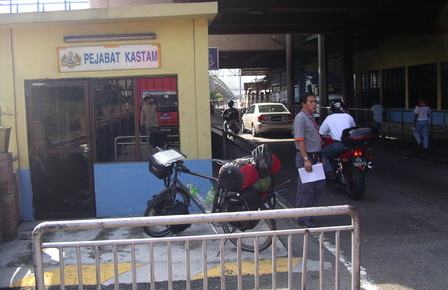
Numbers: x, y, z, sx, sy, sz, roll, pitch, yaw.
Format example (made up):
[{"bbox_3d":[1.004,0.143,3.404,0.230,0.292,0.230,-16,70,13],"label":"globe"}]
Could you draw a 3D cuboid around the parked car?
[{"bbox_3d":[1.920,-1.200,22.400,1.720,1.470,4.500,-2,6,-9],"label":"parked car"}]

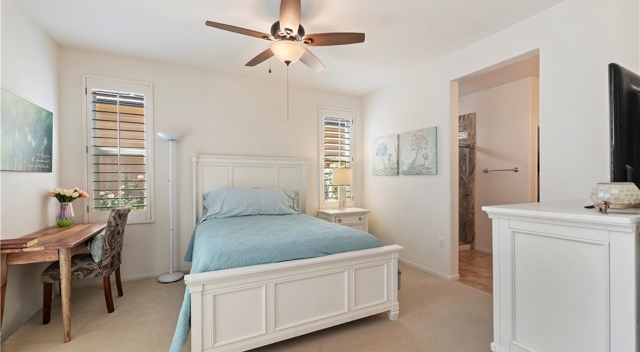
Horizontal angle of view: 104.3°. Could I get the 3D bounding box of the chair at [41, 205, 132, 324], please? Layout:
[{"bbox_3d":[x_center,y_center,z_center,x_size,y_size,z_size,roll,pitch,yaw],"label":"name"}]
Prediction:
[{"bbox_3d":[-2.223,0.804,2.435,0.550,0.970,0.450,0,0,-26],"label":"chair"}]

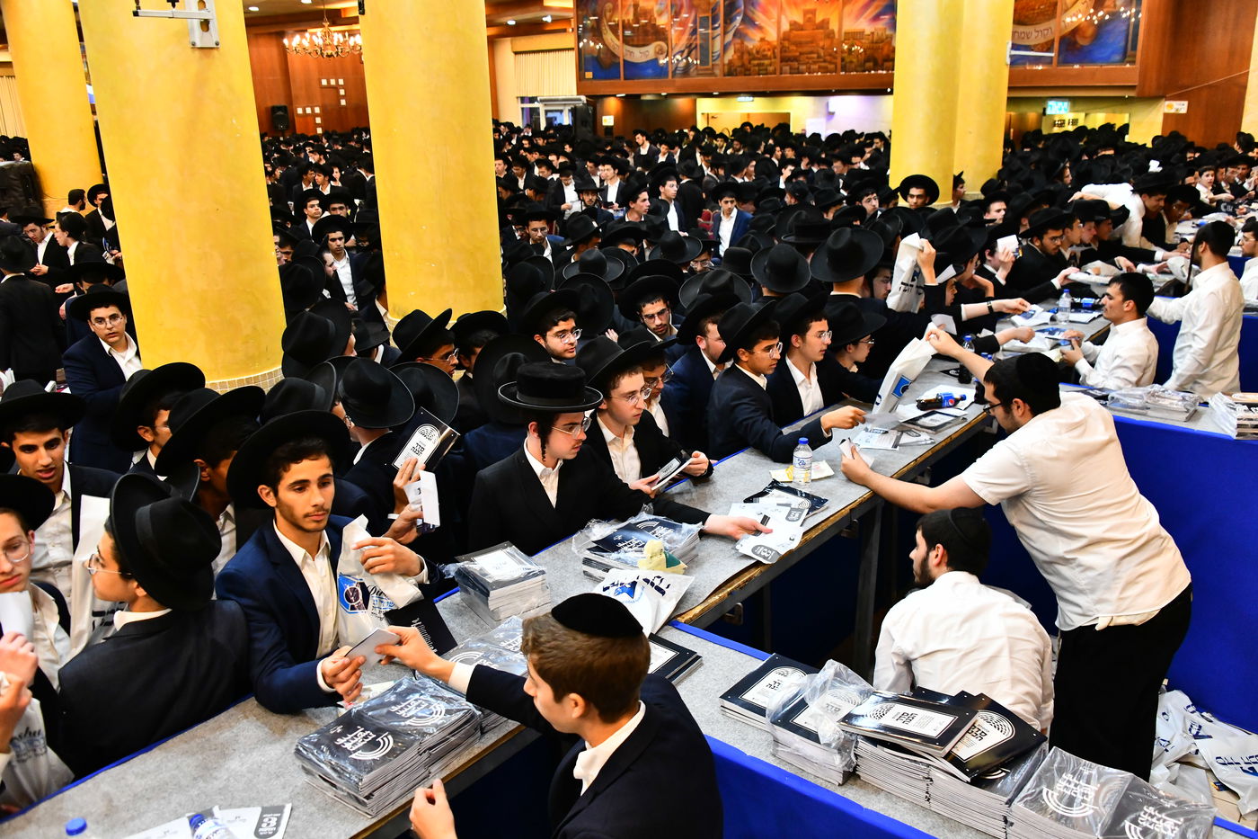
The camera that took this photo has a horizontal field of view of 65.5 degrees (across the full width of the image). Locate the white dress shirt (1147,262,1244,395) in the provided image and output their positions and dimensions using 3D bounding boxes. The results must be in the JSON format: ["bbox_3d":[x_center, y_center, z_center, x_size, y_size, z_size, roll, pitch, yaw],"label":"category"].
[{"bbox_3d":[2.886,-0.447,5.000,0.500,0.760,0.520,10,20,33],"label":"white dress shirt"}]

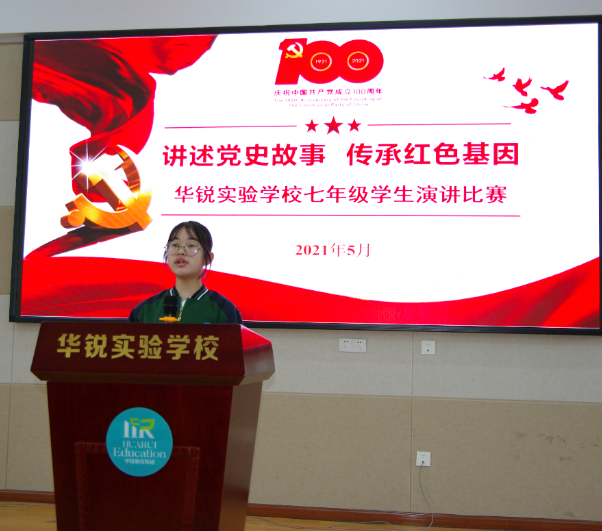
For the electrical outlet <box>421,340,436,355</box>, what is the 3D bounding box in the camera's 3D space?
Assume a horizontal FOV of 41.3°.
[{"bbox_3d":[0.801,0.516,5.009,0.086,0.086,0.012,1,-4,8],"label":"electrical outlet"}]

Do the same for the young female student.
[{"bbox_3d":[-0.435,0.629,2.919,0.450,1.595,0.300,1,-4,5],"label":"young female student"}]

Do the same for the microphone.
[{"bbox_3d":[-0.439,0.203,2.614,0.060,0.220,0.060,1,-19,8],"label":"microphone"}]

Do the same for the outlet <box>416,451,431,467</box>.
[{"bbox_3d":[0.763,1.203,4.961,0.086,0.086,0.012,1,-4,8],"label":"outlet"}]

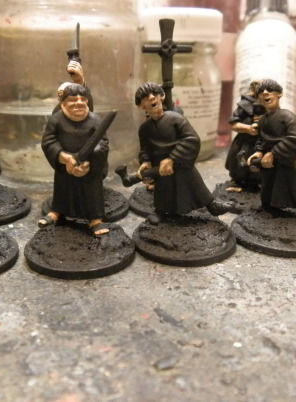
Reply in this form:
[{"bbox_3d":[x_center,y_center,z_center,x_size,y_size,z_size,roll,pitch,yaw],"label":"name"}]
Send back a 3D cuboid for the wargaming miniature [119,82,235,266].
[{"bbox_3d":[0.009,-0.008,0.102,0.026,0.038,0.026,15,26,33],"label":"wargaming miniature"}]

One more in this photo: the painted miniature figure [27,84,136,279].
[{"bbox_3d":[-0.015,-0.006,0.094,0.025,0.038,0.025,1,19,2],"label":"painted miniature figure"}]

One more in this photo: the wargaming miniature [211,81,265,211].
[{"bbox_3d":[0.033,-0.017,0.130,0.025,0.037,0.025,2,19,5],"label":"wargaming miniature"}]

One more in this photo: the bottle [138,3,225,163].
[{"bbox_3d":[0.013,-0.048,0.180,0.034,0.057,0.034,0,21,0],"label":"bottle"}]

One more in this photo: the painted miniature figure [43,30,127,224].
[{"bbox_3d":[-0.018,-0.022,0.120,0.026,0.051,0.026,-3,21,-7],"label":"painted miniature figure"}]

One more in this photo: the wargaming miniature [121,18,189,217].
[{"bbox_3d":[0.007,-0.023,0.123,0.025,0.052,0.025,2,19,4],"label":"wargaming miniature"}]

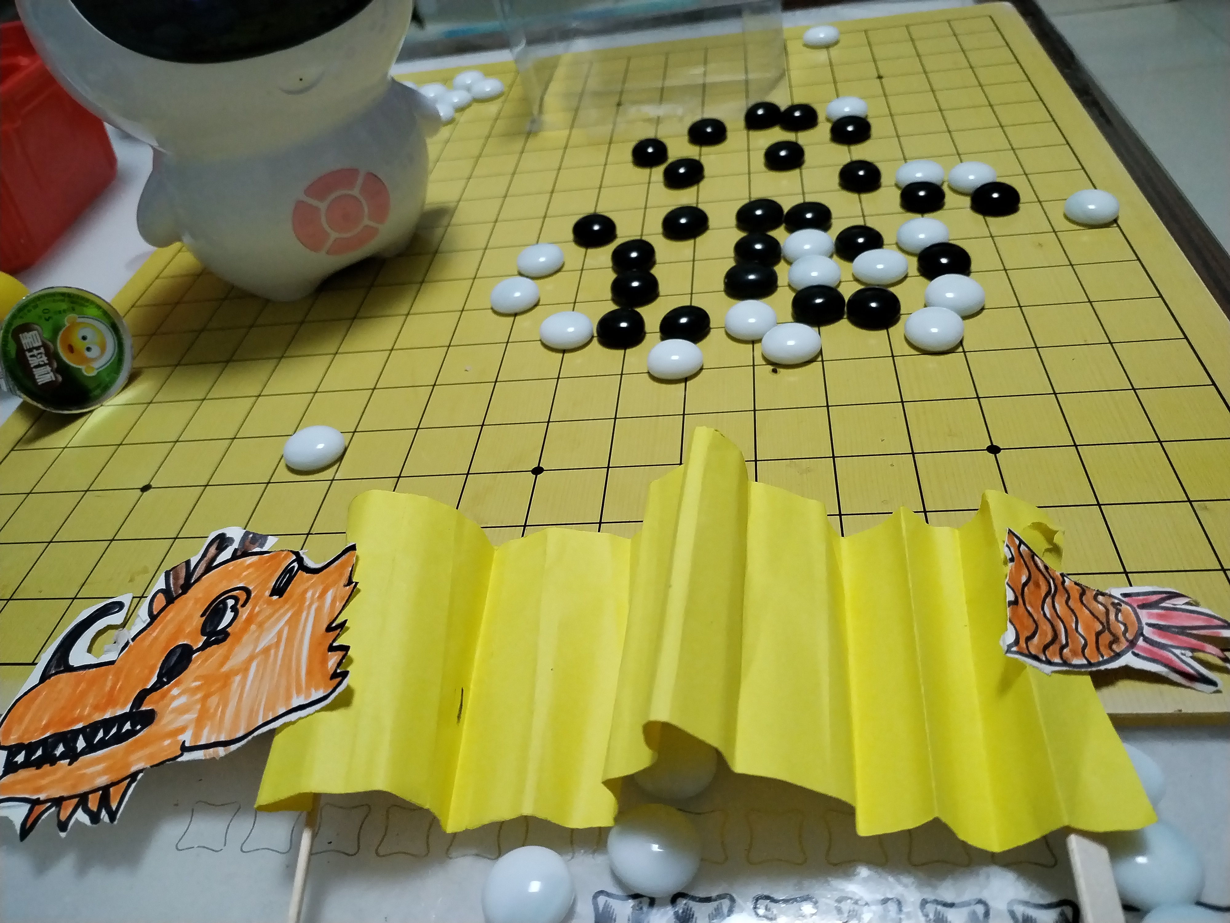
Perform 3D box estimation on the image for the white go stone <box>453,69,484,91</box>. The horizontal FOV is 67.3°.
[{"bbox_3d":[-0.089,-0.233,0.566,0.020,0.010,0.020,-3,43,10],"label":"white go stone"}]

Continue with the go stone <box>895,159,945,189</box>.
[{"bbox_3d":[0.129,-0.121,0.390,0.019,0.010,0.019,-3,43,10],"label":"go stone"}]

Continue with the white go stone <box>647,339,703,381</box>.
[{"bbox_3d":[0.021,-0.036,0.326,0.020,0.010,0.020,-3,43,10],"label":"white go stone"}]

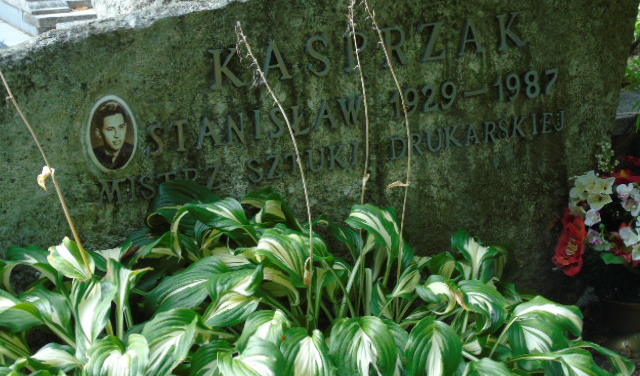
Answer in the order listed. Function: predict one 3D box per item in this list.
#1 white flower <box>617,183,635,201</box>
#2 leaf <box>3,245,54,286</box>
[{"bbox_3d":[0.538,0.006,2.310,0.031,0.031,0.016,2,24,5],"label":"white flower"},{"bbox_3d":[-0.466,0.124,2.100,0.076,0.060,0.060,-4,20,0],"label":"leaf"}]

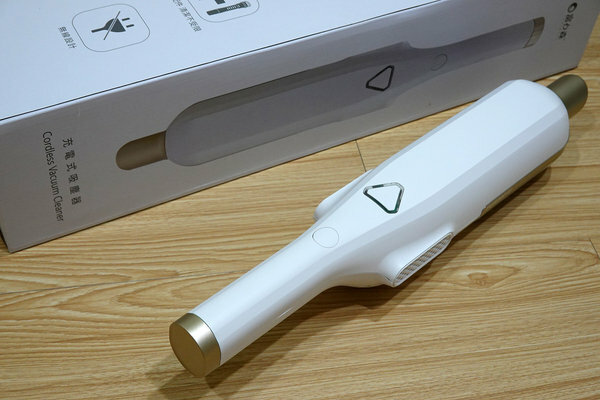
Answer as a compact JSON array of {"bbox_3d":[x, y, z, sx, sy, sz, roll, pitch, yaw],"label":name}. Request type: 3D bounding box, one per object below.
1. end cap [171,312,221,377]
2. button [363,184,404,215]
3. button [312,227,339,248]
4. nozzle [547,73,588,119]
[{"bbox_3d":[-0.066,0.091,0.565,0.012,0.038,0.038,-31,55,-34],"label":"end cap"},{"bbox_3d":[0.063,-0.003,0.647,0.029,0.004,0.030,-32,56,-32],"label":"button"},{"bbox_3d":[0.018,0.026,0.614,0.018,0.004,0.018,4,43,-4],"label":"button"},{"bbox_3d":[0.230,-0.087,0.795,0.042,0.034,0.034,-31,55,-34],"label":"nozzle"}]

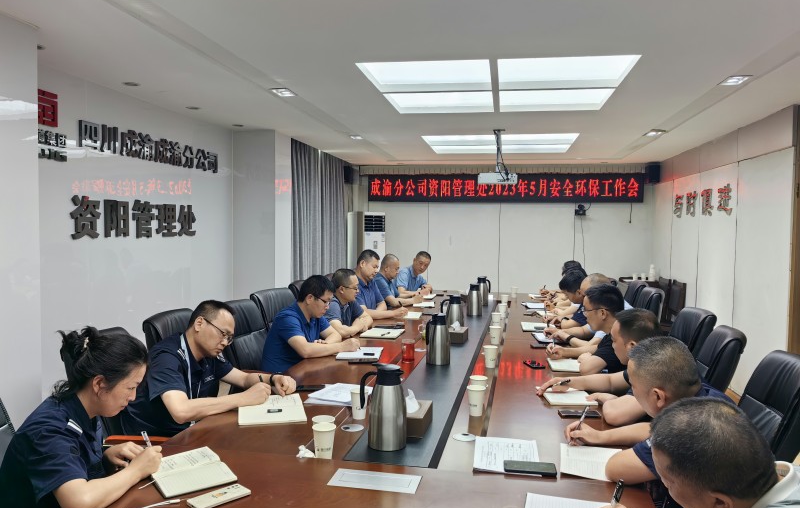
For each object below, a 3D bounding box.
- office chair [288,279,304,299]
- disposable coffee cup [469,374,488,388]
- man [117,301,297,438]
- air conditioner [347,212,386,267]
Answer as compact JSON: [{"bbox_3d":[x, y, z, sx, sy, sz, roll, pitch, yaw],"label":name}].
[{"bbox_3d":[-0.540,0.776,4.887,0.680,1.120,0.620,1,2,17],"label":"office chair"},{"bbox_3d":[0.353,0.607,2.775,0.079,0.110,0.079,1,2,10],"label":"disposable coffee cup"},{"bbox_3d":[-0.756,0.802,2.770,0.720,1.185,0.640,2,2,31],"label":"man"},{"bbox_3d":[-0.506,0.299,9.265,0.450,1.820,0.370,-1,2,-41],"label":"air conditioner"}]

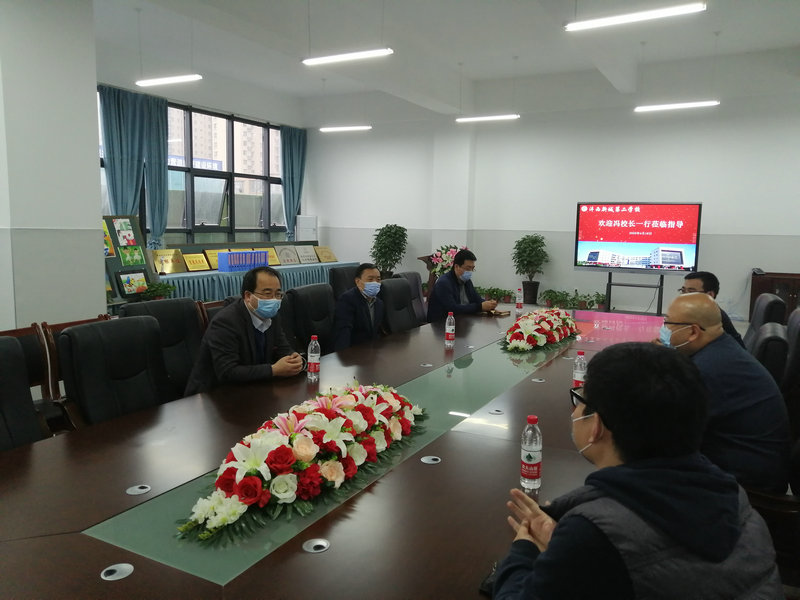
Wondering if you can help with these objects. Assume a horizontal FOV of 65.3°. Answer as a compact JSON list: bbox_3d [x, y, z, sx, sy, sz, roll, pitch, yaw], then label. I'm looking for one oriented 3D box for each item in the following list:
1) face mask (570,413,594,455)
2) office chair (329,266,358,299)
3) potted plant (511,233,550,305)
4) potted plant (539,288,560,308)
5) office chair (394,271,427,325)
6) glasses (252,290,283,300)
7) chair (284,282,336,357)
[{"bbox_3d":[0.397,0.280,1.300,0.135,0.110,0.085,-4,-4,-38],"label":"face mask"},{"bbox_3d":[-0.449,0.167,7.271,0.700,1.080,0.640,5,8,28],"label":"office chair"},{"bbox_3d":[2.495,-0.537,12.118,0.720,1.425,0.720,5,8,28],"label":"potted plant"},{"bbox_3d":[2.897,-0.015,12.129,0.420,0.400,0.420,5,8,28],"label":"potted plant"},{"bbox_3d":[0.258,0.321,5.886,0.680,1.100,0.620,5,8,28],"label":"office chair"},{"bbox_3d":[-0.674,-0.024,3.093,0.142,0.045,0.142,6,9,37],"label":"glasses"},{"bbox_3d":[-0.429,0.468,4.526,0.680,1.100,0.620,5,8,28],"label":"chair"}]

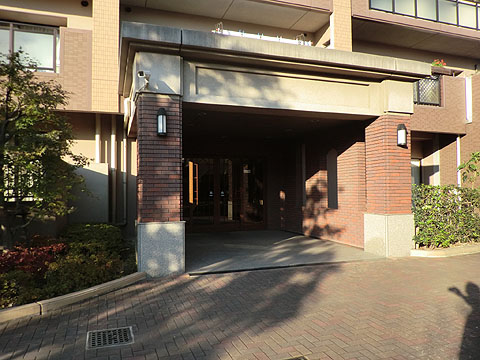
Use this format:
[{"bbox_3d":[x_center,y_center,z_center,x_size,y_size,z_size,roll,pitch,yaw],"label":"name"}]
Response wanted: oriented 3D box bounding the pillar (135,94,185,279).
[{"bbox_3d":[-1.368,0.083,6.158,0.740,2.941,0.700,0,-1,-19],"label":"pillar"}]

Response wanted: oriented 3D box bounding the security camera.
[{"bbox_3d":[-1.499,-1.629,5.619,0.095,0.090,0.200,-1,12,17],"label":"security camera"}]

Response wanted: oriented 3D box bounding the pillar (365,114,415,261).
[{"bbox_3d":[3.197,0.103,7.761,0.720,2.958,0.700,0,-1,-19],"label":"pillar"}]

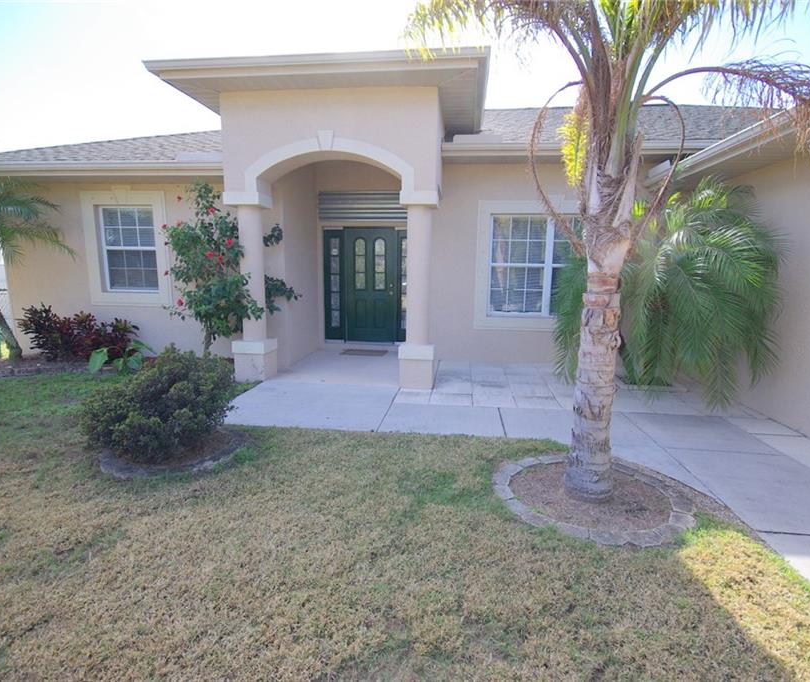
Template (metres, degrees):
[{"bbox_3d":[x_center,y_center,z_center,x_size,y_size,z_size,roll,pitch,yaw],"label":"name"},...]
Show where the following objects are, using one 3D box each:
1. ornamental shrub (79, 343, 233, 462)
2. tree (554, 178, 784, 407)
[{"bbox_3d":[-1.957,0.417,3.472,1.140,0.760,1.060,2,10,8],"label":"ornamental shrub"},{"bbox_3d":[2.699,-0.583,4.822,1.850,2.320,1.850,2,10,8],"label":"tree"}]

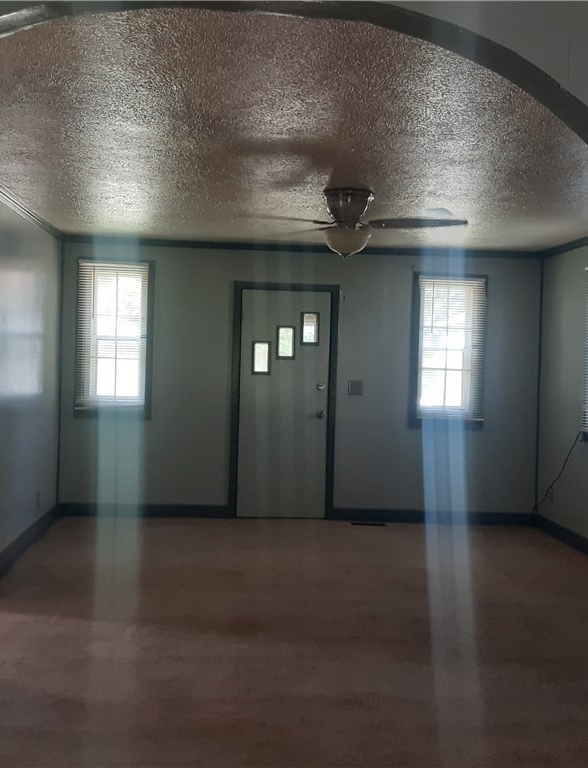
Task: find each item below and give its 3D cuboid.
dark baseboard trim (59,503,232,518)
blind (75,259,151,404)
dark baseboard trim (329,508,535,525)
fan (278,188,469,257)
[{"bbox_3d":[-1.270,1.082,6.800,1.462,0.113,0.020,1,2,-5],"label":"dark baseboard trim"},{"bbox_3d":[-1.532,-0.409,6.717,0.579,1.236,0.045,1,2,-5],"label":"blind"},{"bbox_3d":[1.230,1.171,7.009,1.857,0.102,0.020,1,2,-5],"label":"dark baseboard trim"},{"bbox_3d":[0.311,-0.934,4.692,1.420,0.380,1.400,1,2,-5],"label":"fan"}]

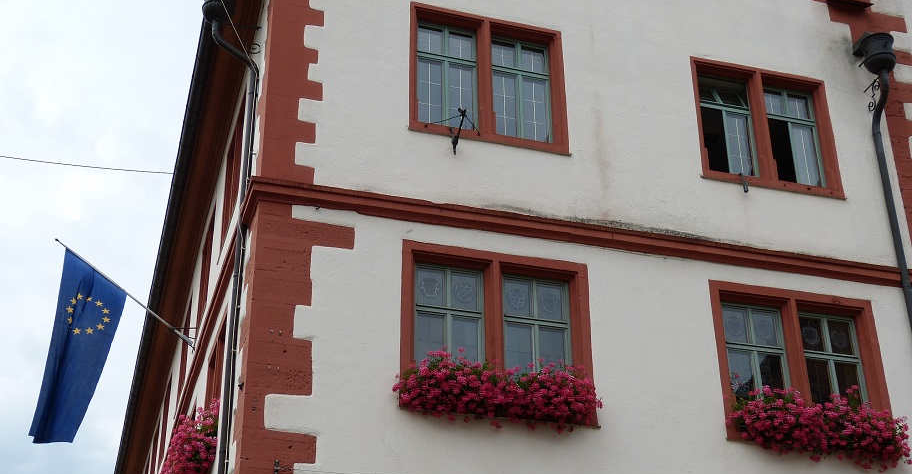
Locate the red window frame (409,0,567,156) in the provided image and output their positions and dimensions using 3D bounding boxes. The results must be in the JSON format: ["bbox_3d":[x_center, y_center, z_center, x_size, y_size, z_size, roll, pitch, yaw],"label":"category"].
[{"bbox_3d":[0.339,-1.739,14.626,1.842,1.701,0.250,8,-29,-16],"label":"red window frame"}]

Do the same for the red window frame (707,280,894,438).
[{"bbox_3d":[3.739,1.473,14.114,2.059,1.851,0.250,8,-29,-16],"label":"red window frame"}]

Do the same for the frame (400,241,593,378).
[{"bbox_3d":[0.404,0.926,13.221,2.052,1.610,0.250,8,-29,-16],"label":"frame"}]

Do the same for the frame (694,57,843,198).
[{"bbox_3d":[3.688,-1.260,15.561,1.852,1.694,0.250,8,-29,-16],"label":"frame"}]

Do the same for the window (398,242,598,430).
[{"bbox_3d":[0.411,1.016,13.151,2.052,1.836,0.250,8,-29,-16],"label":"window"}]

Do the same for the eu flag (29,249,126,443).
[{"bbox_3d":[-4.974,1.443,17.170,0.980,2.799,0.350,8,-29,-16],"label":"eu flag"}]

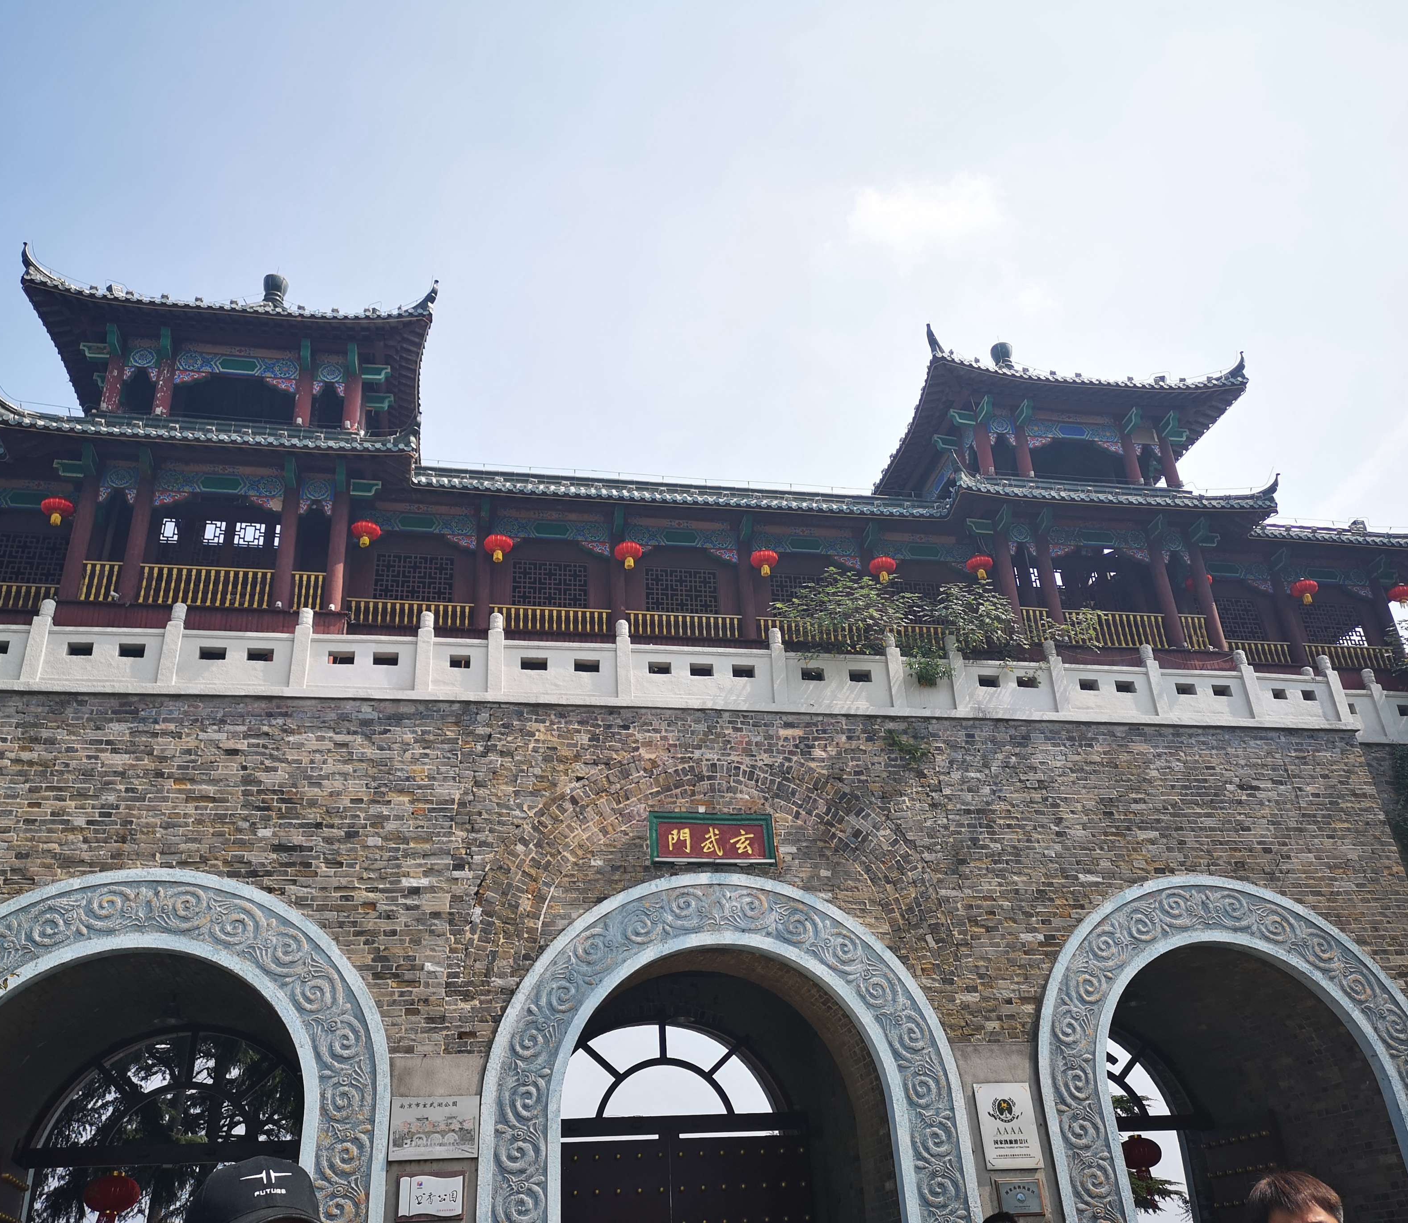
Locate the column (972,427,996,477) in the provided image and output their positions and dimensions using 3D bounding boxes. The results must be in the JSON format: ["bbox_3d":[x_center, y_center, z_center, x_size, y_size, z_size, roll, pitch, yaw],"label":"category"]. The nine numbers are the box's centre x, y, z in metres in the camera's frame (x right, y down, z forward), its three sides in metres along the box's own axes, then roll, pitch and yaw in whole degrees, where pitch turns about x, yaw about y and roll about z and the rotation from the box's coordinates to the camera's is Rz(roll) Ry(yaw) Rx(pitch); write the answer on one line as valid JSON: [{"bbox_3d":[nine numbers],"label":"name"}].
[{"bbox_3d":[5.986,-3.386,27.072,0.283,1.376,0.283,3,-24,-13],"label":"column"}]

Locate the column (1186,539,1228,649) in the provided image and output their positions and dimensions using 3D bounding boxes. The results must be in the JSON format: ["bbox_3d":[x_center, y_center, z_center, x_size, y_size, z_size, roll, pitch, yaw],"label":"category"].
[{"bbox_3d":[10.518,-0.345,26.526,0.299,2.451,0.299,3,-24,-13],"label":"column"}]

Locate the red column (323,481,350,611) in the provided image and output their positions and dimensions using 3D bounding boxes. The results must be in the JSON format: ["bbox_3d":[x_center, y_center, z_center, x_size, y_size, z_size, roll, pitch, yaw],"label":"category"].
[{"bbox_3d":[-6.312,-1.127,21.935,0.265,2.615,0.265,3,-30,-11],"label":"red column"}]

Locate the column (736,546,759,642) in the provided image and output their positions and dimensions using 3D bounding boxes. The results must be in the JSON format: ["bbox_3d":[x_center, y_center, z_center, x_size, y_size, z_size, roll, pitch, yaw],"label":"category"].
[{"bbox_3d":[0.879,-0.371,25.429,0.278,2.039,0.278,3,-24,-13],"label":"column"}]

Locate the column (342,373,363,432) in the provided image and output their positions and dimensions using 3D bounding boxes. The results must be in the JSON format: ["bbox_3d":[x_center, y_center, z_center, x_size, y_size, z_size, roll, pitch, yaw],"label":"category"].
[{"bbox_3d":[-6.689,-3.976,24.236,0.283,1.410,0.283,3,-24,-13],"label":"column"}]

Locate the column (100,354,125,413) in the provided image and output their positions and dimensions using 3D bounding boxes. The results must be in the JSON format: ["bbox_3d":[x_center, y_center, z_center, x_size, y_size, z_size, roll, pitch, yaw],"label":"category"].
[{"bbox_3d":[-10.512,-4.063,22.676,0.265,1.356,0.265,3,-30,-11],"label":"column"}]

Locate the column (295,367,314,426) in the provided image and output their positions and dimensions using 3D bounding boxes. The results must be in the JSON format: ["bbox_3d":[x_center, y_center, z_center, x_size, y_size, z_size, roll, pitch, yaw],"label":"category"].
[{"bbox_3d":[-7.330,-3.915,23.294,0.265,1.356,0.265,3,-30,-11],"label":"column"}]

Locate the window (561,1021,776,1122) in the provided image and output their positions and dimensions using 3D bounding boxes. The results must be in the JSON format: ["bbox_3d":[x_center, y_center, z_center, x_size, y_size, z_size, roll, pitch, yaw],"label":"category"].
[{"bbox_3d":[-0.667,8.383,23.249,3.919,1.695,0.150,3,-30,-11],"label":"window"}]

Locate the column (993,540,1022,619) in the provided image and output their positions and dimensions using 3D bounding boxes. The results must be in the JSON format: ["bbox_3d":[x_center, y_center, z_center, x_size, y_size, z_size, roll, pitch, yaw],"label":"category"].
[{"bbox_3d":[5.834,-0.530,24.274,0.265,2.538,0.265,3,-30,-11],"label":"column"}]

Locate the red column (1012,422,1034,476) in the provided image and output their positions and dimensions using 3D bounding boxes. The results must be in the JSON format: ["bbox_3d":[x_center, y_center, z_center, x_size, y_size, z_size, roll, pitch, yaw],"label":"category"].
[{"bbox_3d":[6.879,-3.446,27.316,0.283,1.454,0.283,3,-24,-13],"label":"red column"}]

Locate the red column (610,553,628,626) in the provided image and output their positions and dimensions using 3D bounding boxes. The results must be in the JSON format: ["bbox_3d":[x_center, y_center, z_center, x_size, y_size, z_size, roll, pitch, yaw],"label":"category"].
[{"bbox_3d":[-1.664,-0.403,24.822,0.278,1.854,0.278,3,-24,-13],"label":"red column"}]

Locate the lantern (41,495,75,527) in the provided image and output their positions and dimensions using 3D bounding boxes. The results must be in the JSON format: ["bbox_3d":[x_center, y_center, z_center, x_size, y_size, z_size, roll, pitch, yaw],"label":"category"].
[{"bbox_3d":[-10.802,-1.658,21.257,0.490,0.410,0.490,3,-30,-11],"label":"lantern"}]

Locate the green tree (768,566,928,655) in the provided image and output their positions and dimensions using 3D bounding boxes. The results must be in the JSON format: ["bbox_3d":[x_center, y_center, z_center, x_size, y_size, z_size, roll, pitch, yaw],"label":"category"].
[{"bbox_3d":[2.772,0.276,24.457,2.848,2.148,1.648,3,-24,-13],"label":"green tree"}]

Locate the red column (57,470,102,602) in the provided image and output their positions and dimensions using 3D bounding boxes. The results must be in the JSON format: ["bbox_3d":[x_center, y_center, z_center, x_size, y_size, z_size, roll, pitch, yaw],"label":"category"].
[{"bbox_3d":[-10.337,-1.313,21.153,0.265,2.615,0.265,3,-30,-11],"label":"red column"}]

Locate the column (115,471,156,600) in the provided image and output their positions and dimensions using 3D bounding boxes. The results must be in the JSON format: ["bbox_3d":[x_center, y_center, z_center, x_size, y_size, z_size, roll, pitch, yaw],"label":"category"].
[{"bbox_3d":[-9.476,-1.290,21.330,0.265,2.654,0.265,3,-30,-11],"label":"column"}]

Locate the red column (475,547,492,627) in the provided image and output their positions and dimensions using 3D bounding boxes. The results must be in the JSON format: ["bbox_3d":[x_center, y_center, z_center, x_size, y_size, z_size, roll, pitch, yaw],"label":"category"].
[{"bbox_3d":[-4.213,-0.520,24.252,0.278,1.854,0.278,3,-24,-13],"label":"red column"}]

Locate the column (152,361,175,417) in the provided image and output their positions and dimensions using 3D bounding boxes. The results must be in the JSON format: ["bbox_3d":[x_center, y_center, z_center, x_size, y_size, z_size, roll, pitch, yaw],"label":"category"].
[{"bbox_3d":[-9.970,-4.111,23.495,0.283,1.315,0.283,3,-24,-13],"label":"column"}]

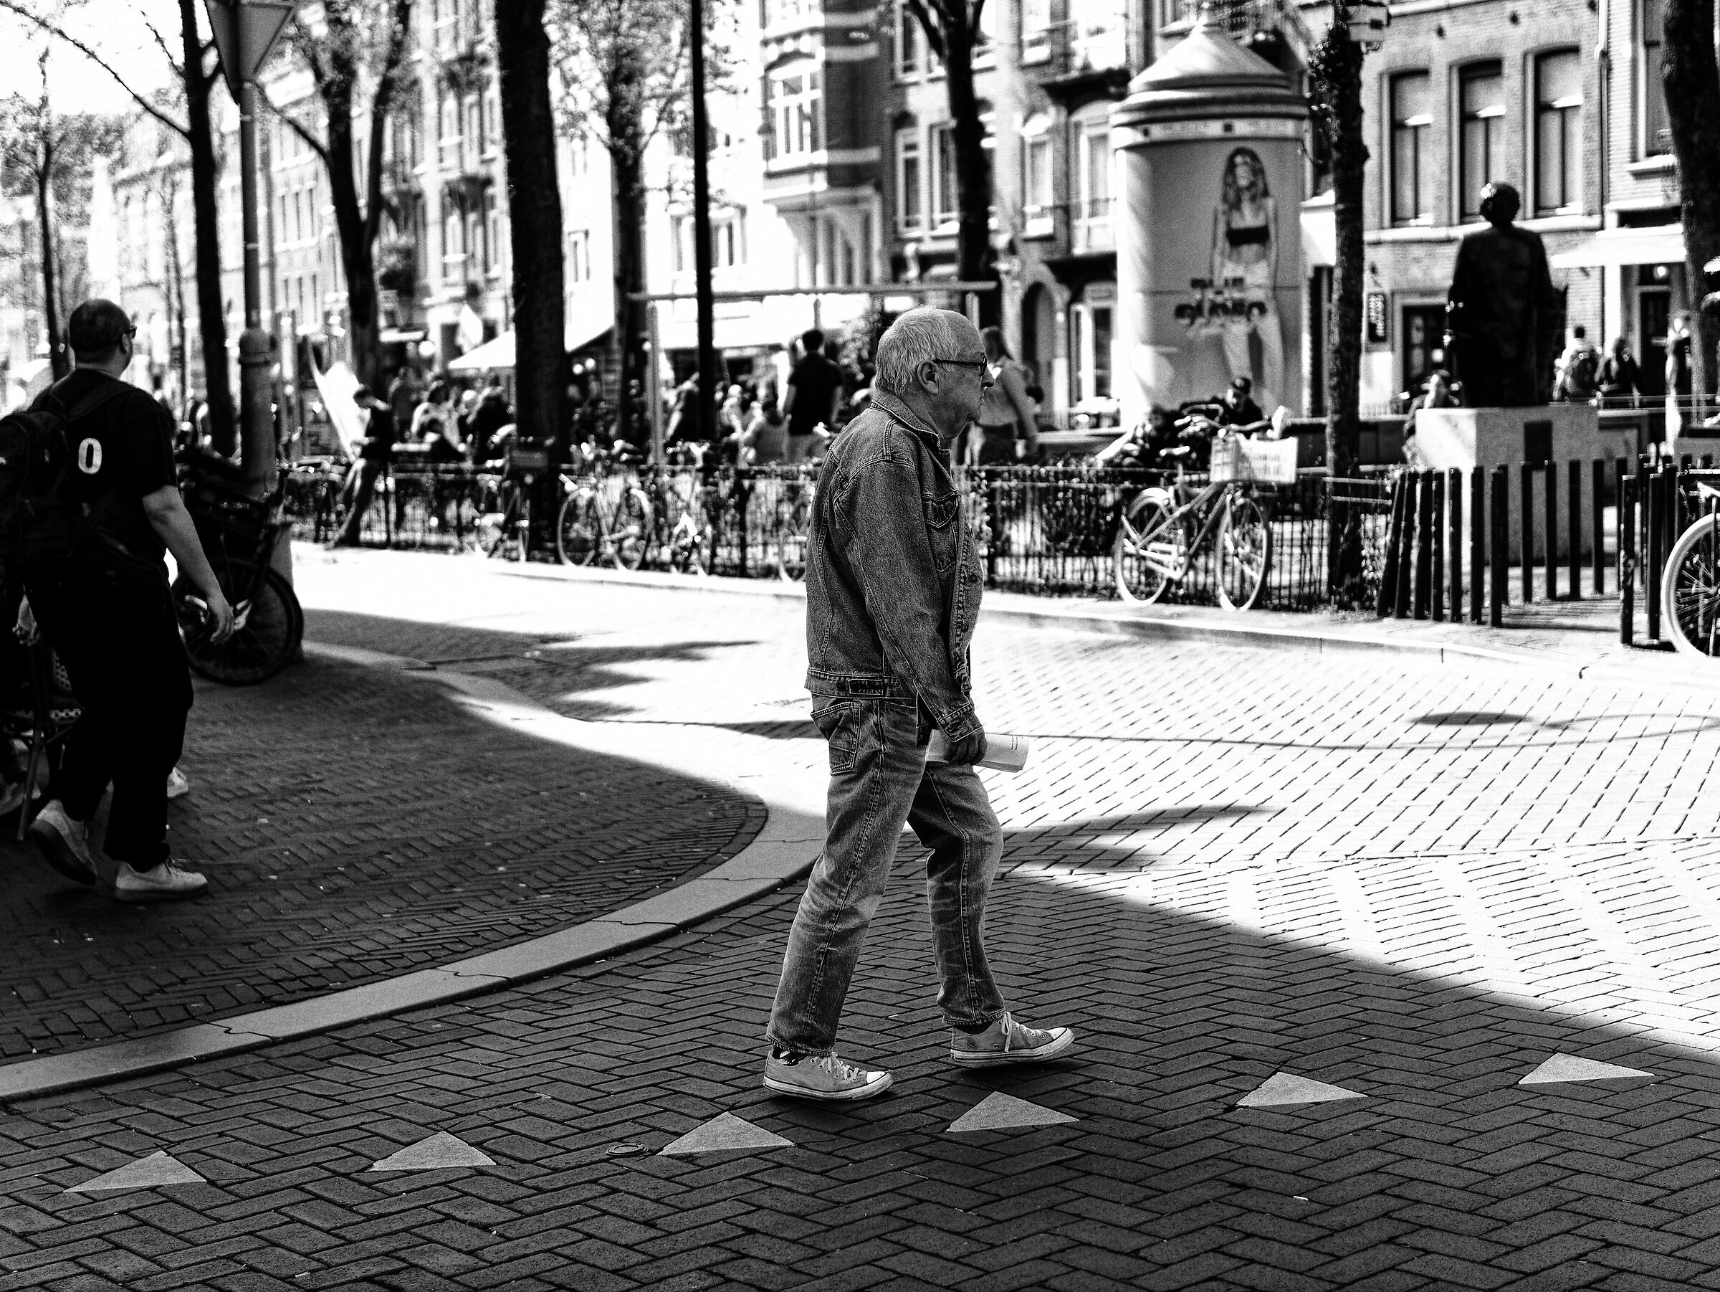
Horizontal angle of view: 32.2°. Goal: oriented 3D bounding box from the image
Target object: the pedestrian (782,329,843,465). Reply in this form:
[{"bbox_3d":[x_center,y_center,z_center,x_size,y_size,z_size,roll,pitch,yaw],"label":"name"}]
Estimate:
[{"bbox_3d":[-0.399,-1.747,24.949,0.520,1.800,0.380,-1,6,3],"label":"pedestrian"}]

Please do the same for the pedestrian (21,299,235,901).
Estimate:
[{"bbox_3d":[-2.216,-0.138,9.000,0.560,1.780,0.540,-5,6,-34],"label":"pedestrian"}]

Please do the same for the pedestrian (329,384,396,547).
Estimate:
[{"bbox_3d":[-5.209,-1.891,31.200,0.600,1.700,0.500,-4,6,-28],"label":"pedestrian"}]

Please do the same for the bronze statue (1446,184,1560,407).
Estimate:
[{"bbox_3d":[4.554,-2.487,21.168,0.750,1.573,0.600,-4,6,-25],"label":"bronze statue"}]

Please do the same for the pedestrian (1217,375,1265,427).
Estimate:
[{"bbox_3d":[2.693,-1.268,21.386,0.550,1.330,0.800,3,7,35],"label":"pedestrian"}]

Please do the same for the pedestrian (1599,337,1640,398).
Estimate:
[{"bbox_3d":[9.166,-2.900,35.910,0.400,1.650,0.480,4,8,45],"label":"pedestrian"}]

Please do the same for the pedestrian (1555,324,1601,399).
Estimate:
[{"bbox_3d":[9.616,-3.424,40.000,0.550,1.740,0.420,-2,5,-12],"label":"pedestrian"}]

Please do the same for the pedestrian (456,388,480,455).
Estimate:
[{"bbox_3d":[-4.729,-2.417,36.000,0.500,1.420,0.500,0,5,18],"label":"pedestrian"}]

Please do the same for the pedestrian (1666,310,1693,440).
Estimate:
[{"bbox_3d":[9.490,-2.984,34.500,0.420,1.700,0.480,-4,6,-25],"label":"pedestrian"}]

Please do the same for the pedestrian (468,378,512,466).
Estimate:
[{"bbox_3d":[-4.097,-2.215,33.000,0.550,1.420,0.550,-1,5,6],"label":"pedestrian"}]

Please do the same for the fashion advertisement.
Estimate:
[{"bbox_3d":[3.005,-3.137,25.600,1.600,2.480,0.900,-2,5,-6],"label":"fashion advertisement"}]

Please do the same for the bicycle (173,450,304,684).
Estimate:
[{"bbox_3d":[-3.504,-0.445,16.466,0.660,1.200,1.650,-3,5,-20],"label":"bicycle"}]

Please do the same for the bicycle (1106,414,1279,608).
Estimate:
[{"bbox_3d":[2.127,-0.802,18.918,0.600,1.130,1.830,-4,6,-28],"label":"bicycle"}]

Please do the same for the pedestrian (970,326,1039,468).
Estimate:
[{"bbox_3d":[1.113,-1.587,22.757,0.500,1.700,0.450,3,7,40],"label":"pedestrian"}]

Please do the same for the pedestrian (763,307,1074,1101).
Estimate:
[{"bbox_3d":[0.110,0.118,6.484,0.680,1.695,0.520,-2,6,-4],"label":"pedestrian"}]

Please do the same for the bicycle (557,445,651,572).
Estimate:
[{"bbox_3d":[-2.067,-1.089,24.207,0.600,1.080,1.800,-5,7,-32],"label":"bicycle"}]

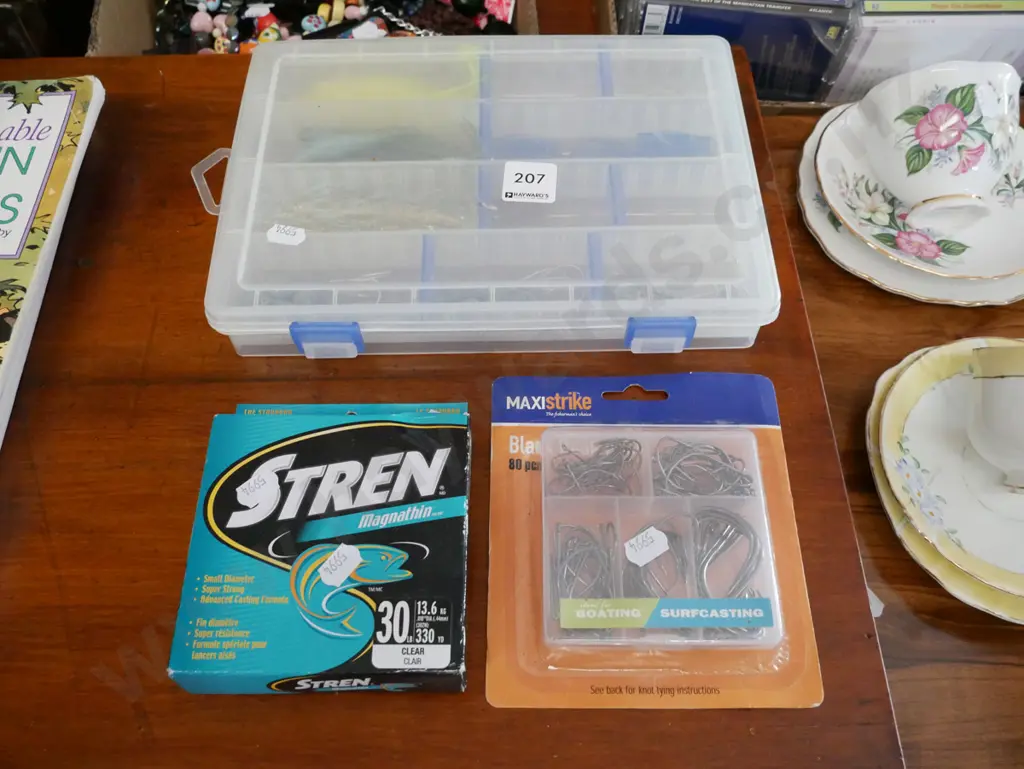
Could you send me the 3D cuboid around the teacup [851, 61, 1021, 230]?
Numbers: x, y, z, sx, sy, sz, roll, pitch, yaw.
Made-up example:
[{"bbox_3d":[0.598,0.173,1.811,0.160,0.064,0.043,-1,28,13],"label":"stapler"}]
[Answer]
[{"bbox_3d":[0.226,-0.118,0.533,0.084,0.095,0.064,1,75,1],"label":"teacup"}]

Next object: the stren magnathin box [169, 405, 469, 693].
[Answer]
[{"bbox_3d":[-0.076,0.060,0.438,0.113,0.030,0.138,0,57,0],"label":"stren magnathin box"}]

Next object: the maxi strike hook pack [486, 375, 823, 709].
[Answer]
[{"bbox_3d":[0.059,0.059,0.443,0.137,0.021,0.161,0,57,0],"label":"maxi strike hook pack"}]

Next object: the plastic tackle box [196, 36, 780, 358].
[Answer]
[{"bbox_3d":[-0.022,-0.100,0.534,0.294,0.044,0.201,-1,57,0],"label":"plastic tackle box"}]

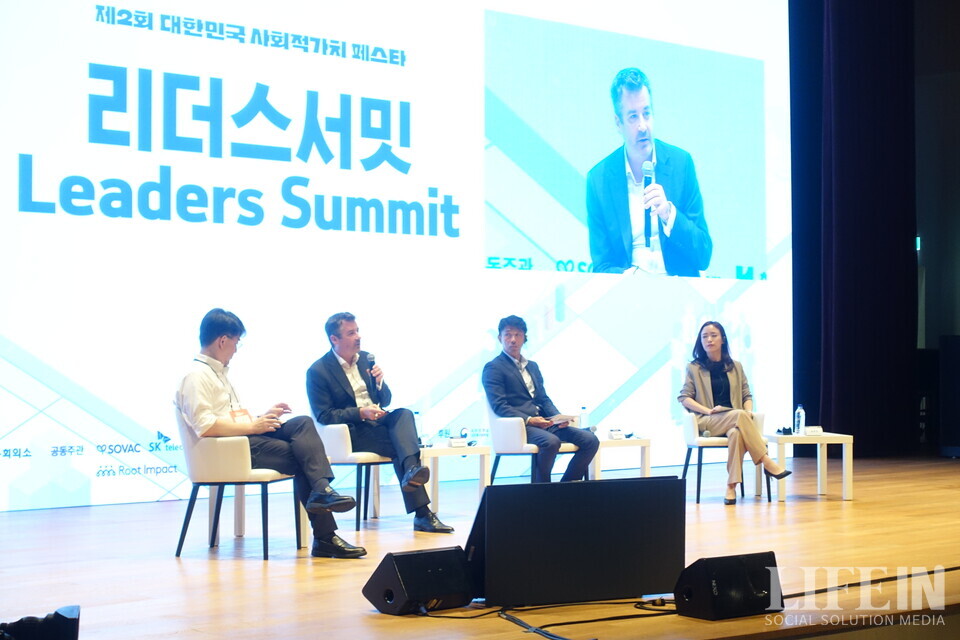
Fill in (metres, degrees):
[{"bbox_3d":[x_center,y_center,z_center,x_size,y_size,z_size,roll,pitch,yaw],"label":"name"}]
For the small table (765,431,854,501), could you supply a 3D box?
[{"bbox_3d":[2.310,1.051,13.385,0.550,0.450,0.550,0,-1,-10],"label":"small table"}]

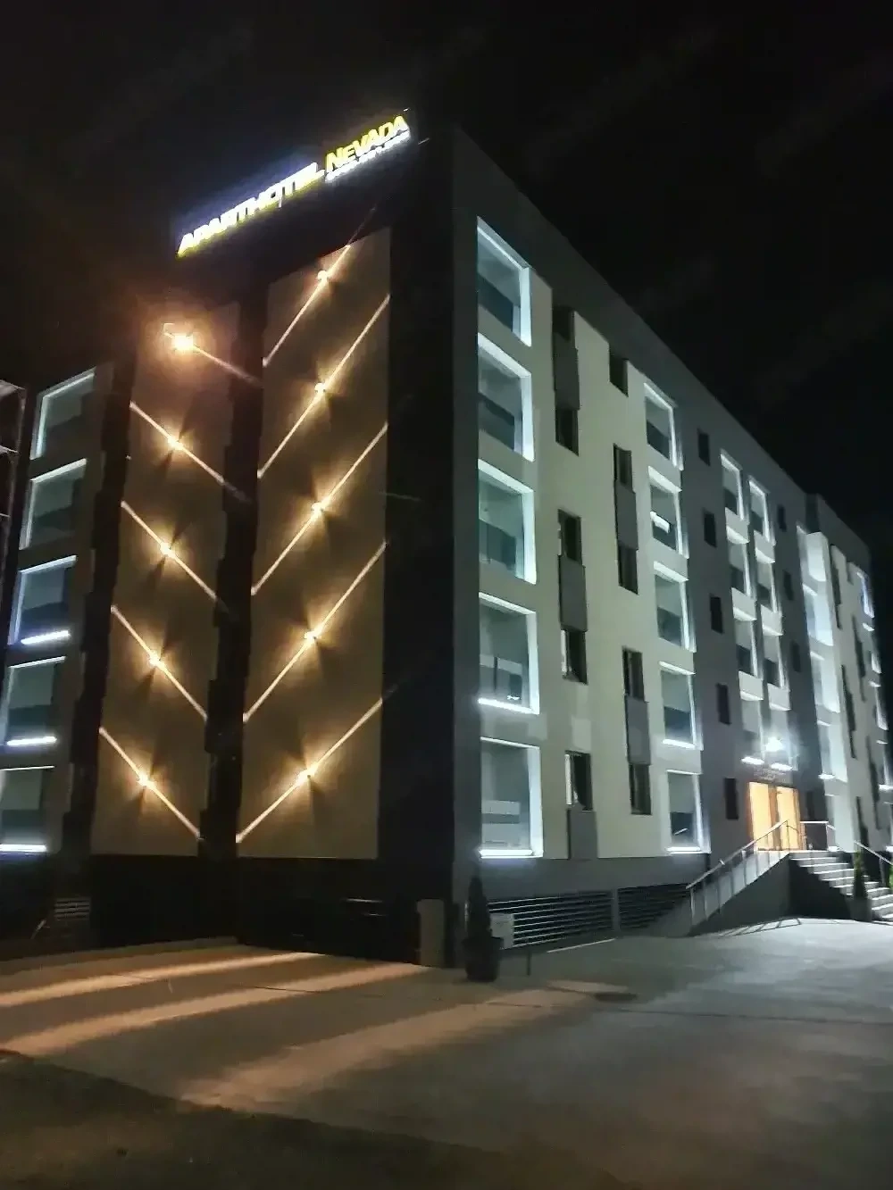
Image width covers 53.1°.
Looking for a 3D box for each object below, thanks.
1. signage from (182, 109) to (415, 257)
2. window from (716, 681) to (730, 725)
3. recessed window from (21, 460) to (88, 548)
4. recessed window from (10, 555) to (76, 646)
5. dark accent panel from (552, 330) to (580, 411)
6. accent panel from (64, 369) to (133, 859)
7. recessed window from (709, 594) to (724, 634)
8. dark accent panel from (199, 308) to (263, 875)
[{"bbox_3d":[-4.079,-9.983,22.034,7.798,0.760,0.200,-10,-18,33],"label":"signage"},{"bbox_3d":[8.280,3.282,27.063,0.200,1.140,1.018,-11,-19,35],"label":"window"},{"bbox_3d":[-11.367,-2.599,26.158,2.967,2.167,0.300,-10,-18,34],"label":"recessed window"},{"bbox_3d":[-10.875,0.196,24.302,2.660,2.143,0.250,-10,-18,33],"label":"recessed window"},{"bbox_3d":[2.997,-5.617,22.273,0.120,1.711,1.225,-10,-18,34],"label":"dark accent panel"},{"bbox_3d":[-9.112,-0.029,23.688,1.335,13.926,0.200,-10,-18,34],"label":"accent panel"},{"bbox_3d":[8.286,0.592,27.800,0.200,1.094,1.018,-11,-19,35],"label":"recessed window"},{"bbox_3d":[-4.839,-0.787,20.716,1.240,13.926,0.200,-10,-18,34],"label":"dark accent panel"}]

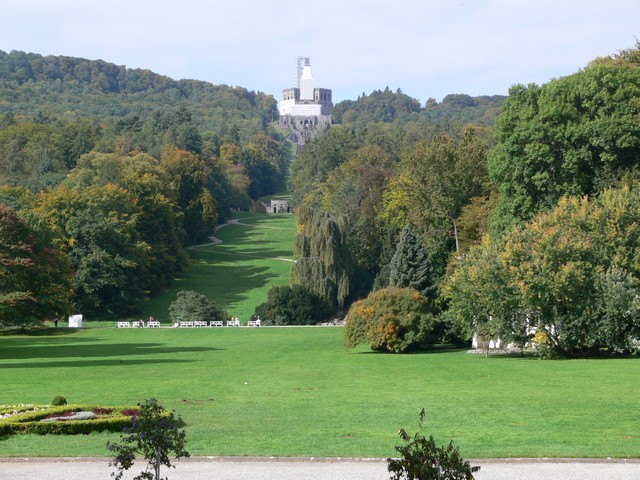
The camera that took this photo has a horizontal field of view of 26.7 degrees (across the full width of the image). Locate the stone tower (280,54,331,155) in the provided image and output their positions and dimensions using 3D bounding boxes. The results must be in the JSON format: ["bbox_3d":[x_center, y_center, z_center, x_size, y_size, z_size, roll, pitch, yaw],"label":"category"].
[{"bbox_3d":[-17.011,-165.252,1640.000,65.615,113.003,65.000,0,-3,0],"label":"stone tower"}]

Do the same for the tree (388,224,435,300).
[{"bbox_3d":[11.292,4.589,163.000,6.038,12.922,6.200,0,-3,0],"label":"tree"}]

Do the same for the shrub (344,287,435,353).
[{"bbox_3d":[5.964,6.774,115.000,7.754,5.623,7.300,0,-3,0],"label":"shrub"}]

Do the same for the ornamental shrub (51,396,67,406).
[{"bbox_3d":[-11.237,7.005,58.000,0.688,0.559,0.700,0,-3,0],"label":"ornamental shrub"}]

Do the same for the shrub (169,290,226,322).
[{"bbox_3d":[-18.697,10.340,206.000,8.852,5.266,8.000,0,-3,0],"label":"shrub"}]

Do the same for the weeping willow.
[{"bbox_3d":[0.084,3.265,226.000,10.047,18.419,9.500,0,-3,0],"label":"weeping willow"}]

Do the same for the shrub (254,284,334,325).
[{"bbox_3d":[-3.911,9.931,207.000,12.269,6.211,9.000,0,-3,0],"label":"shrub"}]

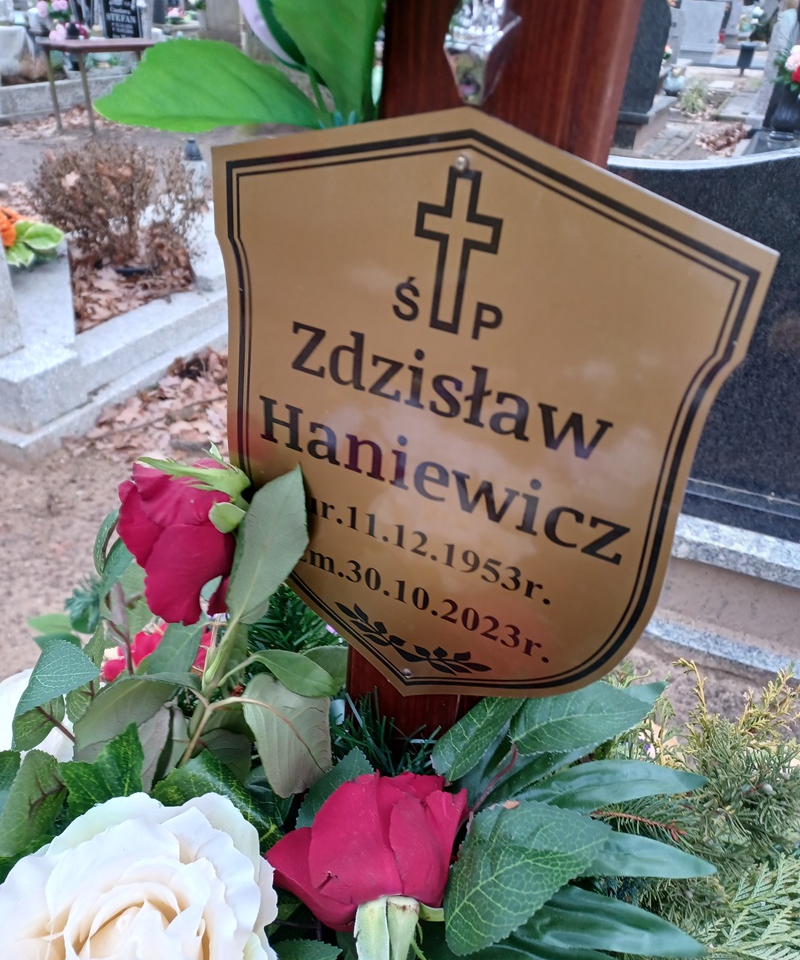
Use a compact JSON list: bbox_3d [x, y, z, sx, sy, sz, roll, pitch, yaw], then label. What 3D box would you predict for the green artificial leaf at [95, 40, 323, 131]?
[{"bbox_3d":[-0.086,-0.177,0.345,0.100,0.036,0.035,5,34,0],"label":"green artificial leaf"}]

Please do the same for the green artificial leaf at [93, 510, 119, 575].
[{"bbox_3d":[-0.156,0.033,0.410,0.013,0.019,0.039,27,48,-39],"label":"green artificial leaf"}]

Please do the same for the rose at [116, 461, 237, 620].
[{"bbox_3d":[-0.103,0.029,0.357,0.051,0.070,0.060,-6,-6,-14],"label":"rose"}]

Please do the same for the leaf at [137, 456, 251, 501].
[{"bbox_3d":[-0.094,-0.001,0.350,0.049,0.017,0.019,9,56,-20],"label":"leaf"}]

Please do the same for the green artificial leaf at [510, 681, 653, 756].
[{"bbox_3d":[0.096,0.126,0.408,0.083,0.014,0.038,-7,59,-18],"label":"green artificial leaf"}]

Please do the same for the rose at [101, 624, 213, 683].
[{"bbox_3d":[-0.144,0.105,0.455,0.066,0.050,0.066,-2,41,2],"label":"rose"}]

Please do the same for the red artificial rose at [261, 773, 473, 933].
[{"bbox_3d":[-0.012,0.142,0.295,0.070,0.060,0.055,3,63,5],"label":"red artificial rose"}]

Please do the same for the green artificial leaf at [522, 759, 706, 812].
[{"bbox_3d":[0.113,0.164,0.413,0.110,0.014,0.029,-1,48,-10],"label":"green artificial leaf"}]

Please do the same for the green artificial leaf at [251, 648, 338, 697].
[{"bbox_3d":[-0.052,0.095,0.380,0.047,0.012,0.024,18,57,12],"label":"green artificial leaf"}]

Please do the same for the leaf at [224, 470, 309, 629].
[{"bbox_3d":[-0.065,0.032,0.375,0.042,0.085,0.015,26,-4,-2],"label":"leaf"}]

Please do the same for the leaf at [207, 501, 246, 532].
[{"bbox_3d":[-0.080,0.017,0.355,0.018,0.015,0.009,19,12,4],"label":"leaf"}]

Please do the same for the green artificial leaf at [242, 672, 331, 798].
[{"bbox_3d":[-0.057,0.129,0.390,0.038,0.014,0.061,-14,71,5],"label":"green artificial leaf"}]

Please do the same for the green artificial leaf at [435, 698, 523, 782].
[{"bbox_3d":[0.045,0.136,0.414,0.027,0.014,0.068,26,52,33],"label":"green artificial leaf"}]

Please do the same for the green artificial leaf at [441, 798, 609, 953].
[{"bbox_3d":[0.049,0.152,0.295,0.080,0.016,0.047,-38,60,-18],"label":"green artificial leaf"}]

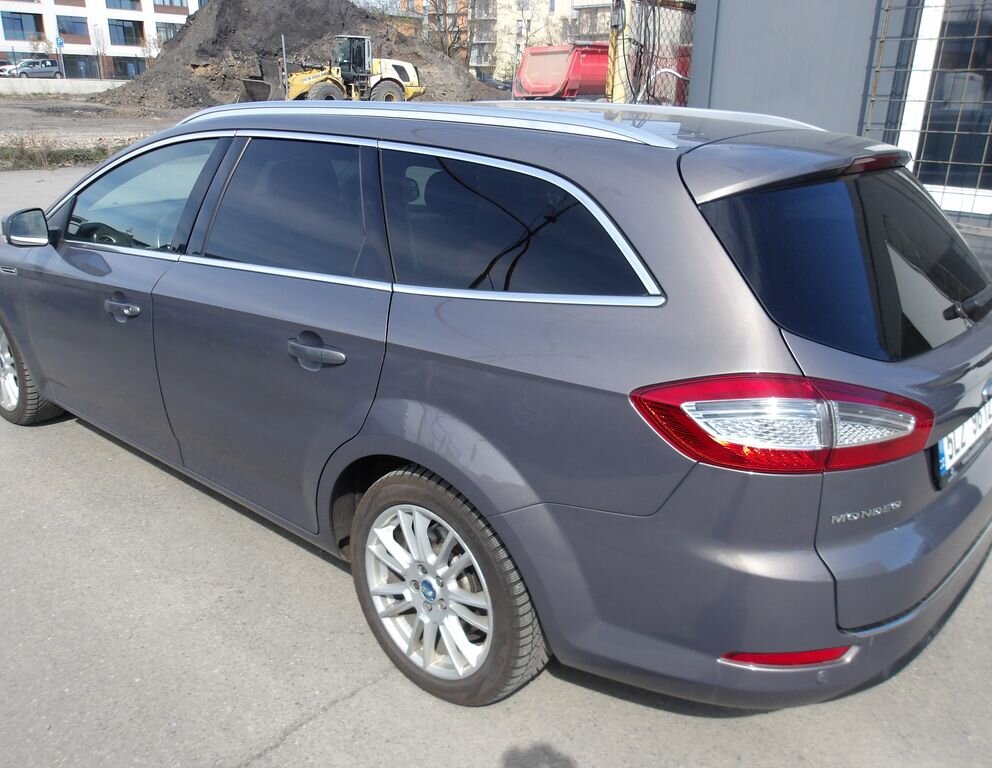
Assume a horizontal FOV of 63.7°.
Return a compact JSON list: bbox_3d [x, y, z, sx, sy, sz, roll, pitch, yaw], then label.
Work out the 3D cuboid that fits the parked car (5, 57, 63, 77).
[{"bbox_3d":[-39.190,-26.684,67.969,4.200,1.607,1.690,-14,24,-39],"label":"parked car"}]

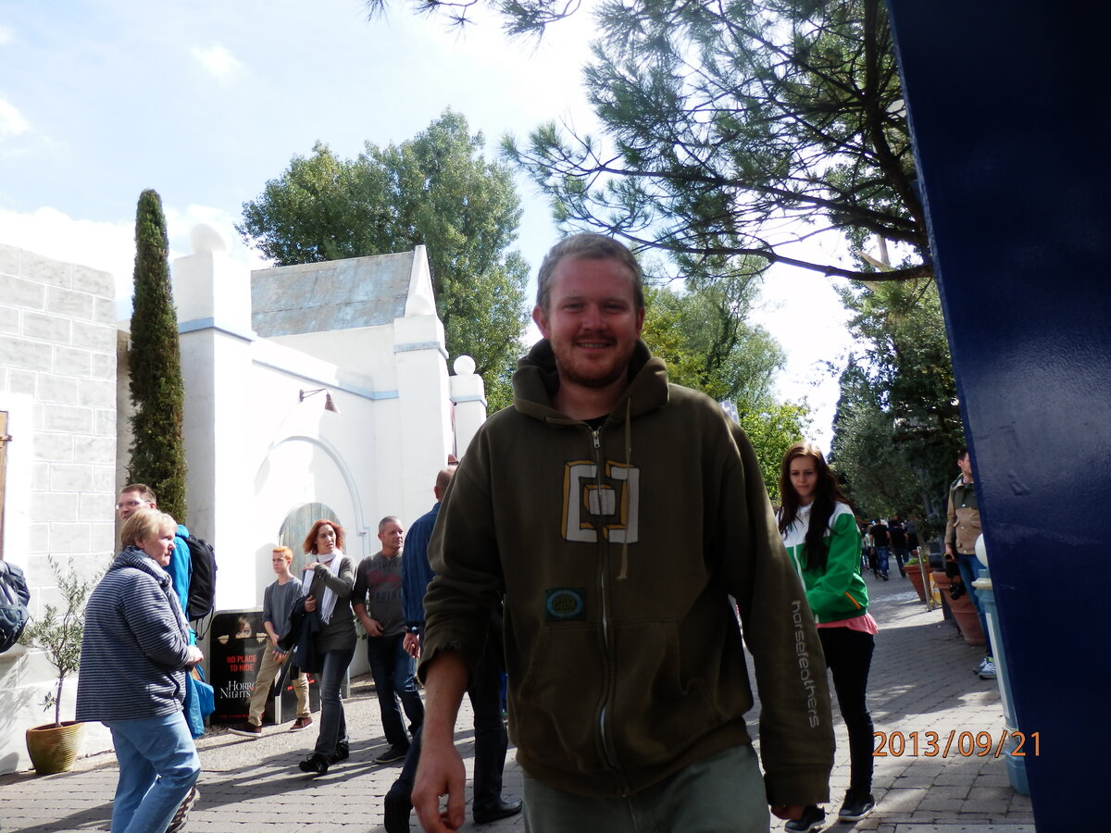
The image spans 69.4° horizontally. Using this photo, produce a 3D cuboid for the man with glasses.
[{"bbox_3d":[-2.206,1.307,4.400,0.620,1.830,0.560,2,-12,-35],"label":"man with glasses"}]

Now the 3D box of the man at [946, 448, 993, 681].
[{"bbox_3d":[3.458,1.160,6.550,0.390,1.800,0.520,0,-11,-26],"label":"man"}]

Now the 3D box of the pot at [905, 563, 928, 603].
[{"bbox_3d":[6.704,2.982,14.400,0.780,0.660,0.780,-9,-10,23],"label":"pot"}]

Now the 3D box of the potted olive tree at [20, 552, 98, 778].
[{"bbox_3d":[-3.887,1.938,6.350,0.680,1.640,0.720,-10,-11,30],"label":"potted olive tree"}]

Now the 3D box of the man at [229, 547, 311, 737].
[{"bbox_3d":[-2.563,1.998,7.200,0.500,1.630,0.700,-14,-13,43],"label":"man"}]

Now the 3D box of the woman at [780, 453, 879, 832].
[{"bbox_3d":[1.247,0.964,3.720,0.360,1.690,0.470,4,-13,-40],"label":"woman"}]

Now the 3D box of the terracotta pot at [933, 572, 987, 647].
[{"bbox_3d":[4.367,1.949,8.220,0.820,0.740,0.820,-9,-10,23],"label":"terracotta pot"}]

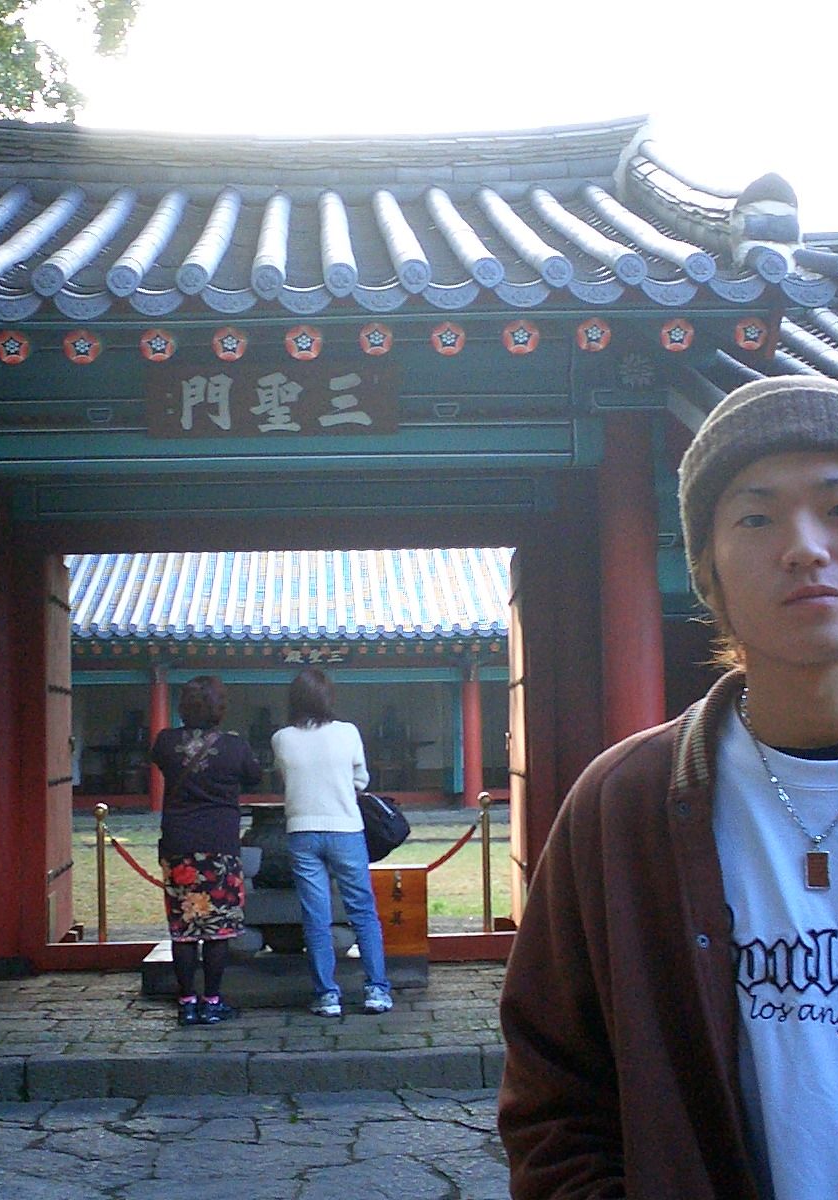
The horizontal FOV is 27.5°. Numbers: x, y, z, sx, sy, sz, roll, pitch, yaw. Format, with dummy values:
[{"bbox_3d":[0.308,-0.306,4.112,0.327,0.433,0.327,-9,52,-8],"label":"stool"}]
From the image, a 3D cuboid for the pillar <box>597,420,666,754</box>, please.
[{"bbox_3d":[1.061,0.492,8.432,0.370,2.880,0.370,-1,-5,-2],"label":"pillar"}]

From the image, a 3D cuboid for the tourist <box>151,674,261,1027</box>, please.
[{"bbox_3d":[-1.010,1.159,8.157,0.510,1.600,0.370,-1,-5,3],"label":"tourist"}]

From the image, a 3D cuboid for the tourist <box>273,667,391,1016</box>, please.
[{"bbox_3d":[-0.423,1.142,8.246,0.540,1.626,0.380,-1,-5,-2],"label":"tourist"}]

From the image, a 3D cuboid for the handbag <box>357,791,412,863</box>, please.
[{"bbox_3d":[-0.175,1.104,8.296,0.320,0.340,0.180,-1,-5,-2],"label":"handbag"}]

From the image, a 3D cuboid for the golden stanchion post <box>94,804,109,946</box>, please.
[{"bbox_3d":[-1.876,1.674,10.148,0.260,0.940,0.260,-1,-5,-2],"label":"golden stanchion post"}]

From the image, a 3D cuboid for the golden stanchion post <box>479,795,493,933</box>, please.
[{"bbox_3d":[0.401,1.623,10.218,0.260,0.950,0.260,-1,-5,-2],"label":"golden stanchion post"}]

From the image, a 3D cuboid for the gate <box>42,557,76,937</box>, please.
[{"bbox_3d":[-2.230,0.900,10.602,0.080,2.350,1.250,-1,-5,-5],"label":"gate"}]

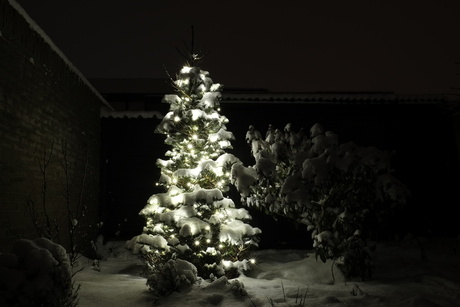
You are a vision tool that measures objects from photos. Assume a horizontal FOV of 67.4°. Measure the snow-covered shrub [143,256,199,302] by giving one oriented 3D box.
[{"bbox_3d":[-0.385,0.775,2.214,0.360,0.275,0.320,0,-8,0],"label":"snow-covered shrub"}]

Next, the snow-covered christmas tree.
[{"bbox_3d":[-0.330,0.050,3.224,1.200,1.990,1.150,0,-8,0],"label":"snow-covered christmas tree"}]

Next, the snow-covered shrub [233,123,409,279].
[{"bbox_3d":[0.740,0.382,2.925,1.420,1.250,1.150,0,-8,0],"label":"snow-covered shrub"}]

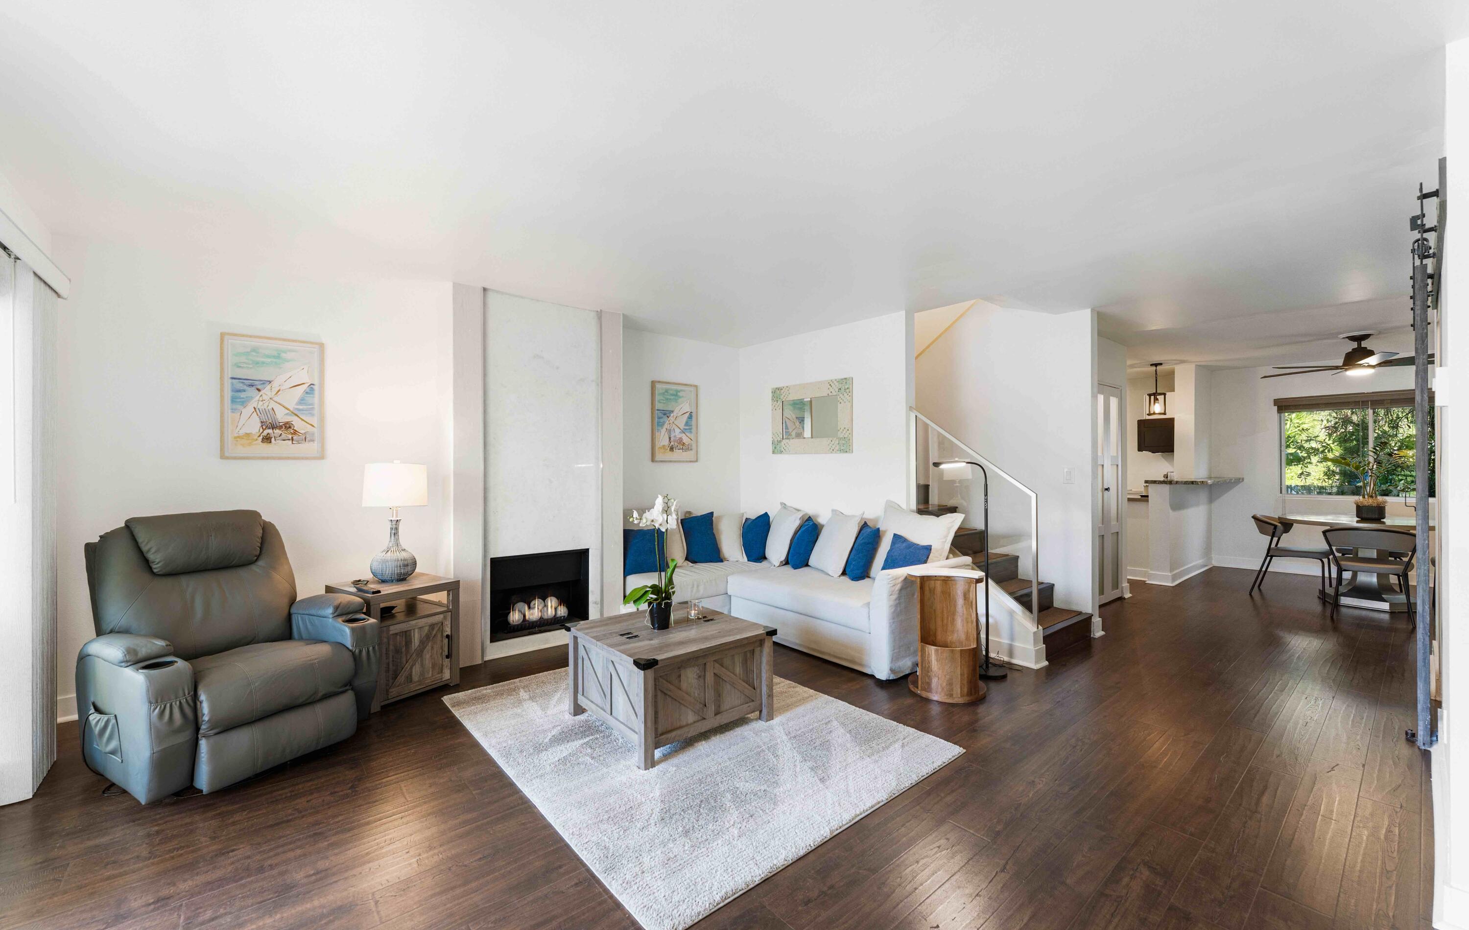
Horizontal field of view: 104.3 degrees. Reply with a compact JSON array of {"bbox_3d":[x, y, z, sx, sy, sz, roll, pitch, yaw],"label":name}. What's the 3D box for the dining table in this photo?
[{"bbox_3d":[5.881,0.901,5.308,1.220,0.760,1.220,0,0,-40],"label":"dining table"}]

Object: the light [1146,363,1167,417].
[{"bbox_3d":[4.881,-0.870,6.610,0.165,0.610,0.165,0,0,-40],"label":"light"}]

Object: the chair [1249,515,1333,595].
[{"bbox_3d":[5.429,0.894,5.593,0.550,0.780,0.580,0,0,-40],"label":"chair"}]

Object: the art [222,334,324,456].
[{"bbox_3d":[-2.714,-0.401,3.356,0.483,0.720,0.030,0,0,-40],"label":"art"}]

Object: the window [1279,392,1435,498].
[{"bbox_3d":[6.870,-0.213,6.185,0.100,1.140,1.450,0,0,-40],"label":"window"}]

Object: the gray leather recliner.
[{"bbox_3d":[-2.345,0.769,2.668,1.000,1.040,0.860,0,0,29],"label":"gray leather recliner"}]

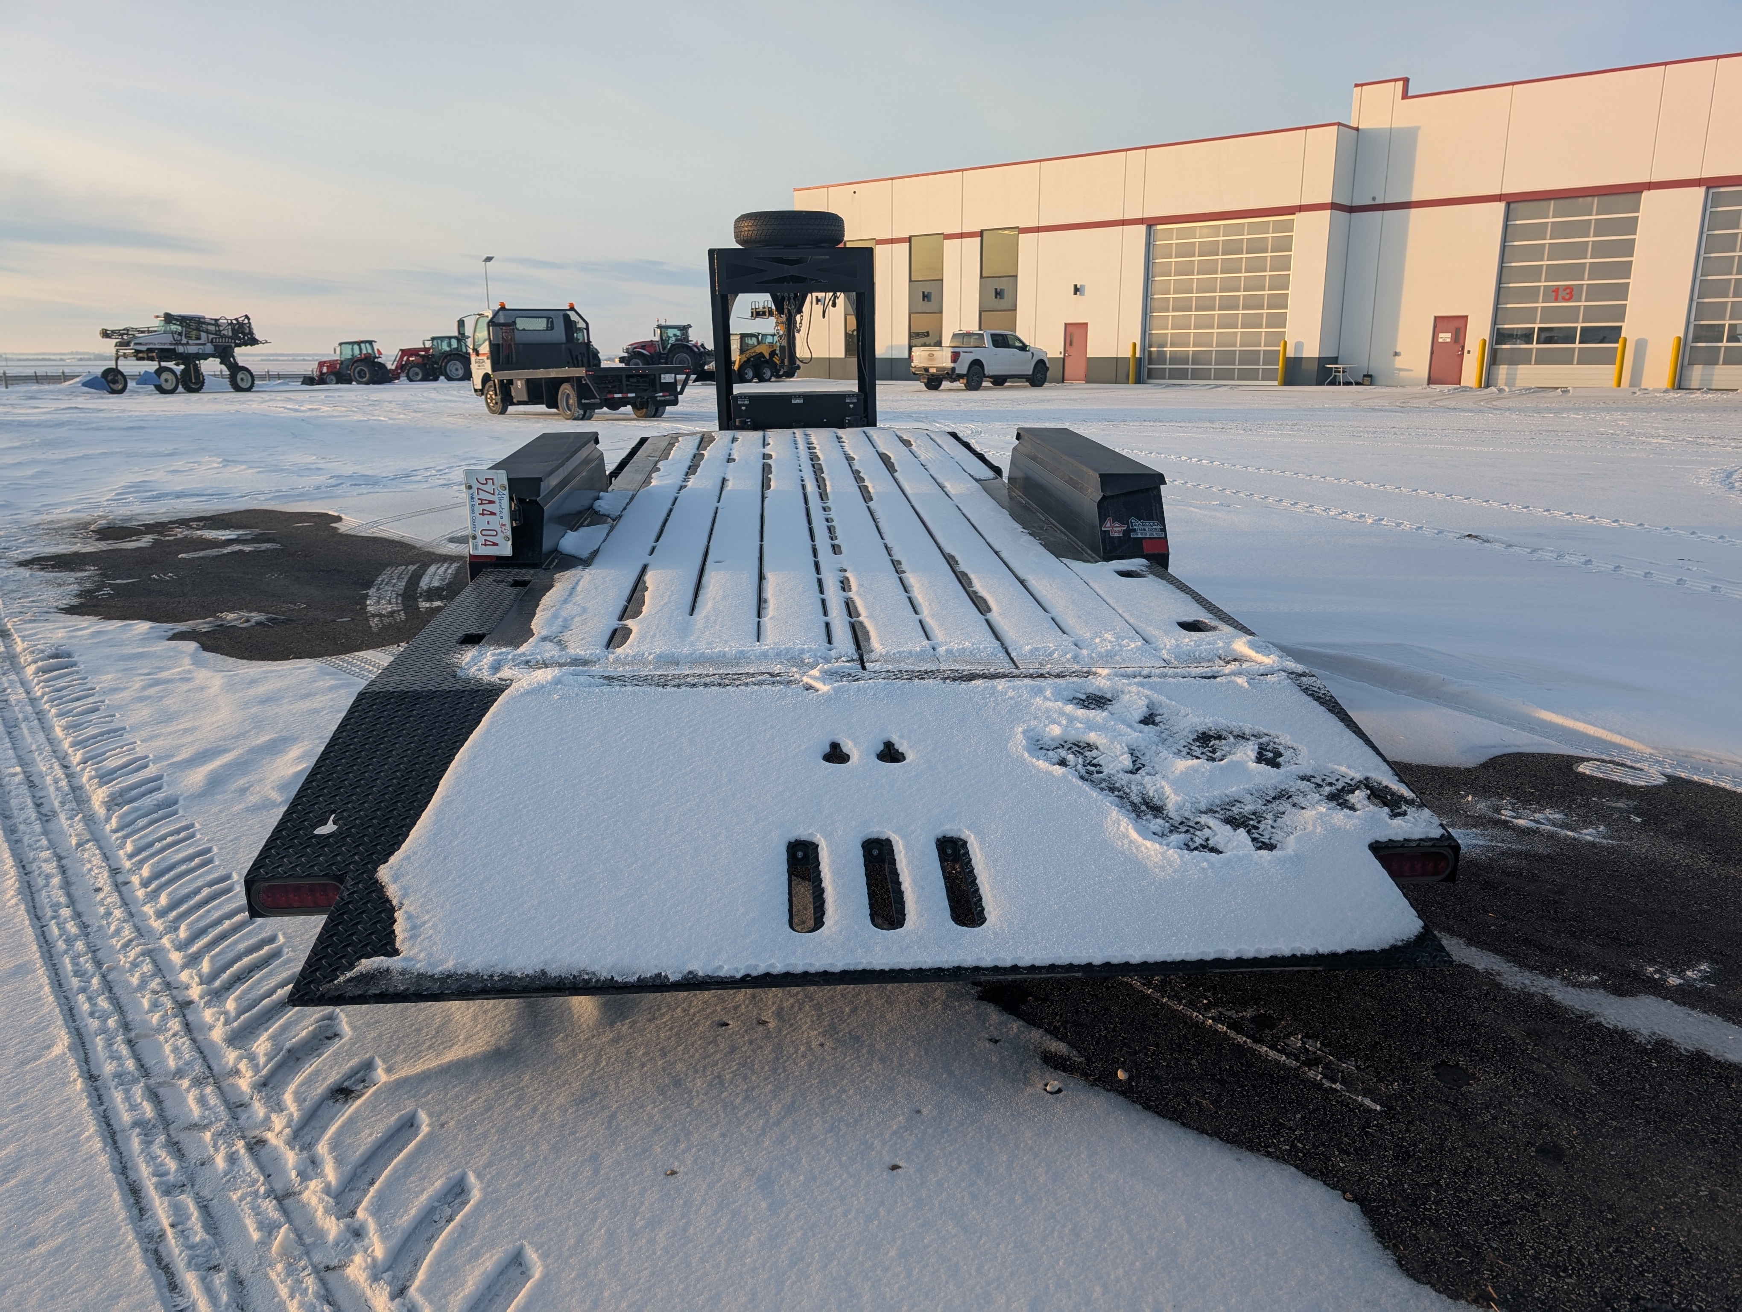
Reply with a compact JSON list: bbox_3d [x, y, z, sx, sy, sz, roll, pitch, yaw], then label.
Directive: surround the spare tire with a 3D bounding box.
[{"bbox_3d":[-0.569,-2.974,8.500,0.785,0.235,0.785,0,14,0],"label":"spare tire"}]

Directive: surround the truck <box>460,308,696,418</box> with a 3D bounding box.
[{"bbox_3d":[-6.740,-6.596,26.928,2.450,2.500,6.727,-11,18,-37],"label":"truck"}]

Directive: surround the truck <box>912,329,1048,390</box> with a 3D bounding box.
[{"bbox_3d":[4.027,-10.523,43.003,2.060,1.980,5.880,13,19,42],"label":"truck"}]

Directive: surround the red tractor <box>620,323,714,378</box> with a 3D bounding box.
[{"bbox_3d":[-13.103,-19.502,77.577,6.000,3.420,2.700,1,14,6],"label":"red tractor"}]

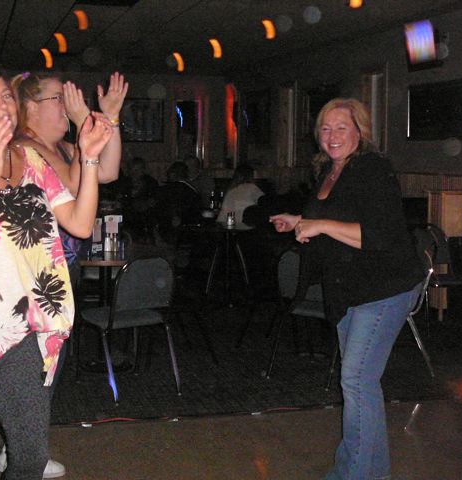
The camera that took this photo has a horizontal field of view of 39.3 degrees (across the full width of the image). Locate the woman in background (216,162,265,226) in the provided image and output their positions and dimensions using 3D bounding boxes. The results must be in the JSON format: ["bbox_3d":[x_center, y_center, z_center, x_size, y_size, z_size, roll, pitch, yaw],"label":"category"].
[{"bbox_3d":[0.029,-0.148,6.553,0.500,1.250,0.780,-5,10,-30],"label":"woman in background"}]

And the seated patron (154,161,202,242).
[{"bbox_3d":[-0.500,-0.133,6.403,0.520,1.270,0.780,2,9,14],"label":"seated patron"}]

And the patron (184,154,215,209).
[{"bbox_3d":[-0.371,-0.244,6.993,0.520,1.310,0.780,-2,9,-11],"label":"patron"}]

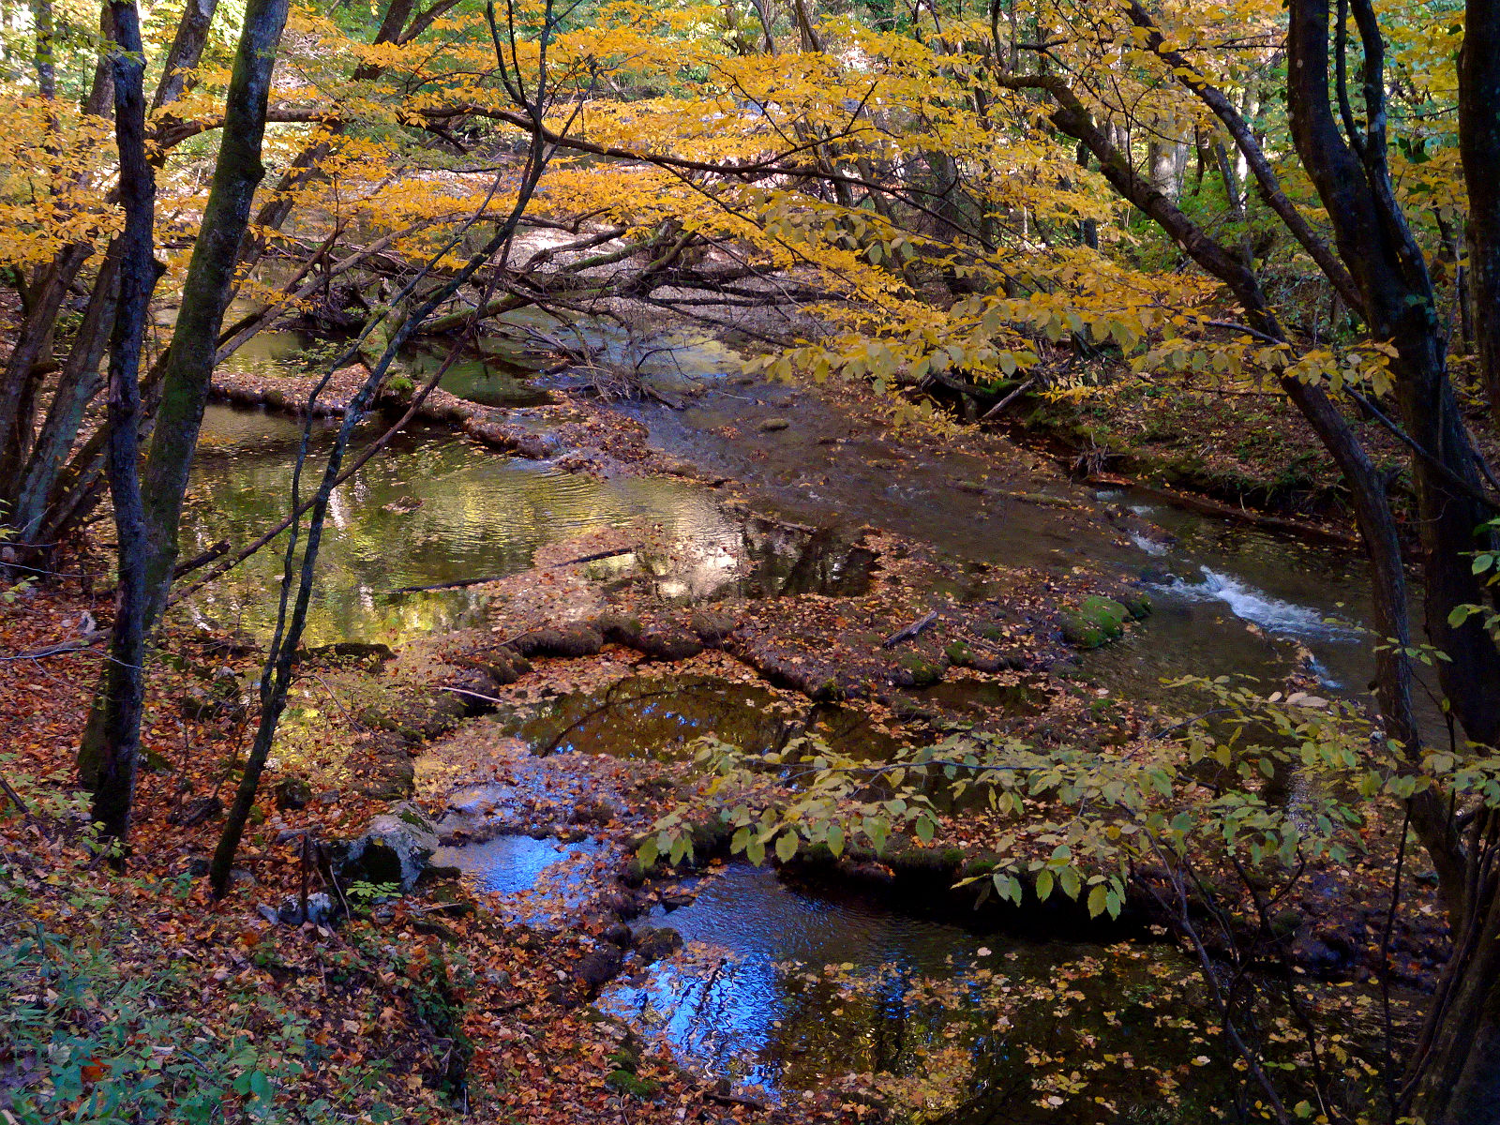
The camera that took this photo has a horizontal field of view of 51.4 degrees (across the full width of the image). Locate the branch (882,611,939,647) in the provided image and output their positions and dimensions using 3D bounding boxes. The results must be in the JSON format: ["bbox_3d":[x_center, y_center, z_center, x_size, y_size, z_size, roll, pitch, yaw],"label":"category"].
[{"bbox_3d":[1.388,0.568,13.446,0.100,0.100,0.757,14,23,37],"label":"branch"}]

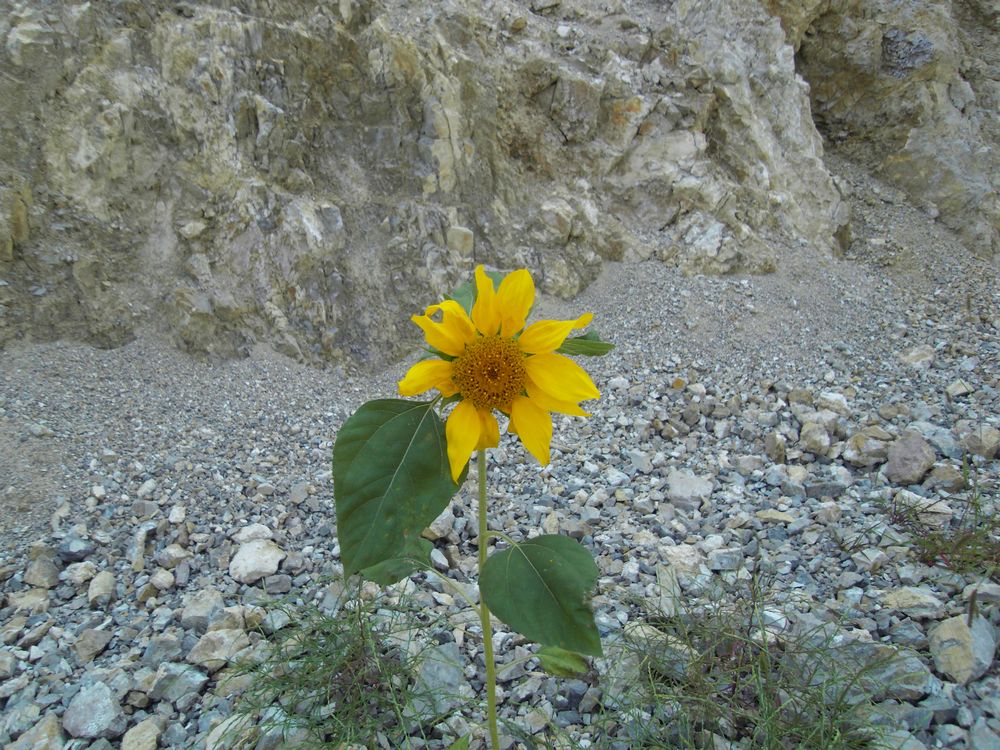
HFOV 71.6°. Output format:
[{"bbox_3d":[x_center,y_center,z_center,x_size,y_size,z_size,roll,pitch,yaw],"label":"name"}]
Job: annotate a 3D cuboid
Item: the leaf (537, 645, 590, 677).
[{"bbox_3d":[0.054,0.241,0.585,0.046,0.027,0.035,0,8,0],"label":"leaf"}]

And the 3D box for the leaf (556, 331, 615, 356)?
[{"bbox_3d":[0.075,-0.029,0.640,0.061,0.024,0.040,0,8,0],"label":"leaf"}]

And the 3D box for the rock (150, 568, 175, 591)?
[{"bbox_3d":[-0.681,0.413,1.400,0.049,0.039,0.041,0,8,0],"label":"rock"}]

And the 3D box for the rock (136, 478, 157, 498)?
[{"bbox_3d":[-1.236,0.397,2.425,0.070,0.056,0.056,-3,7,-27],"label":"rock"}]

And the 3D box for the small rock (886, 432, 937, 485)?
[{"bbox_3d":[1.593,0.322,2.686,0.198,0.174,0.159,4,7,31],"label":"small rock"}]

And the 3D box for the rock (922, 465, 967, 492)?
[{"bbox_3d":[1.611,0.375,2.513,0.160,0.087,0.116,4,7,33],"label":"rock"}]

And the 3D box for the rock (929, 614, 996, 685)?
[{"bbox_3d":[0.846,0.502,1.268,0.122,0.104,0.095,4,7,35],"label":"rock"}]

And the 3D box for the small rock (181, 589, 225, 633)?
[{"bbox_3d":[-0.536,0.425,1.250,0.079,0.072,0.067,0,8,0],"label":"small rock"}]

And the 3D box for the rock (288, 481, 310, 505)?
[{"bbox_3d":[-0.682,0.400,2.357,0.071,0.068,0.058,-2,6,-16],"label":"rock"}]

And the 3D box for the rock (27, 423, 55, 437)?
[{"bbox_3d":[-1.720,0.204,2.600,0.098,0.045,0.083,0,8,0],"label":"rock"}]

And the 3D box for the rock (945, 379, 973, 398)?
[{"bbox_3d":[2.182,0.064,3.300,0.133,0.087,0.113,0,8,0],"label":"rock"}]

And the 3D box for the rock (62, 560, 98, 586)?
[{"bbox_3d":[-1.015,0.480,1.678,0.087,0.048,0.070,-4,7,-32],"label":"rock"}]

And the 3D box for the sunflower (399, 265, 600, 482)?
[{"bbox_3d":[0.000,-0.001,0.600,0.175,0.189,0.070,0,0,0],"label":"sunflower"}]

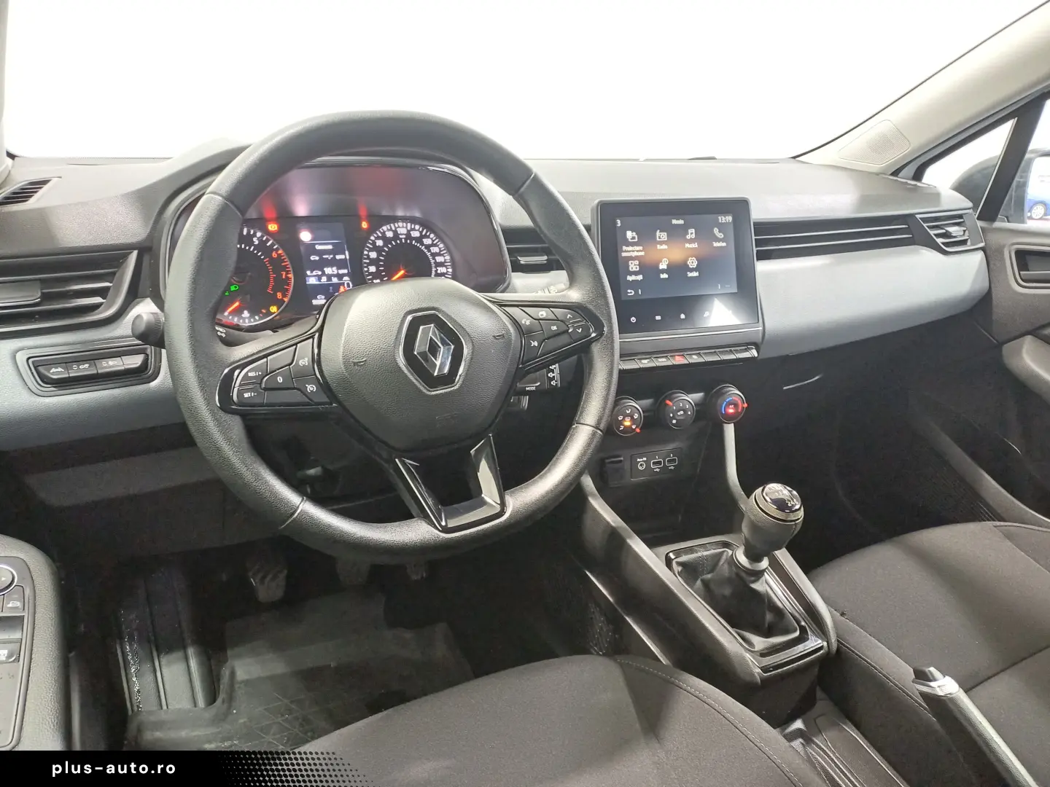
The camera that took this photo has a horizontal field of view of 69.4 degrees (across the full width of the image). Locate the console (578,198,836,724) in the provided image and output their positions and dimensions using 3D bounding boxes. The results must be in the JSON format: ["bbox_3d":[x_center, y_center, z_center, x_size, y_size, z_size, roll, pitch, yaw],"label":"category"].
[{"bbox_3d":[0.206,0.065,0.835,0.250,0.540,0.340,-6,18,-20],"label":"console"}]

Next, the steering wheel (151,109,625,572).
[{"bbox_3d":[-0.093,-0.048,0.629,0.367,0.362,0.095,-12,-4,-24],"label":"steering wheel"}]

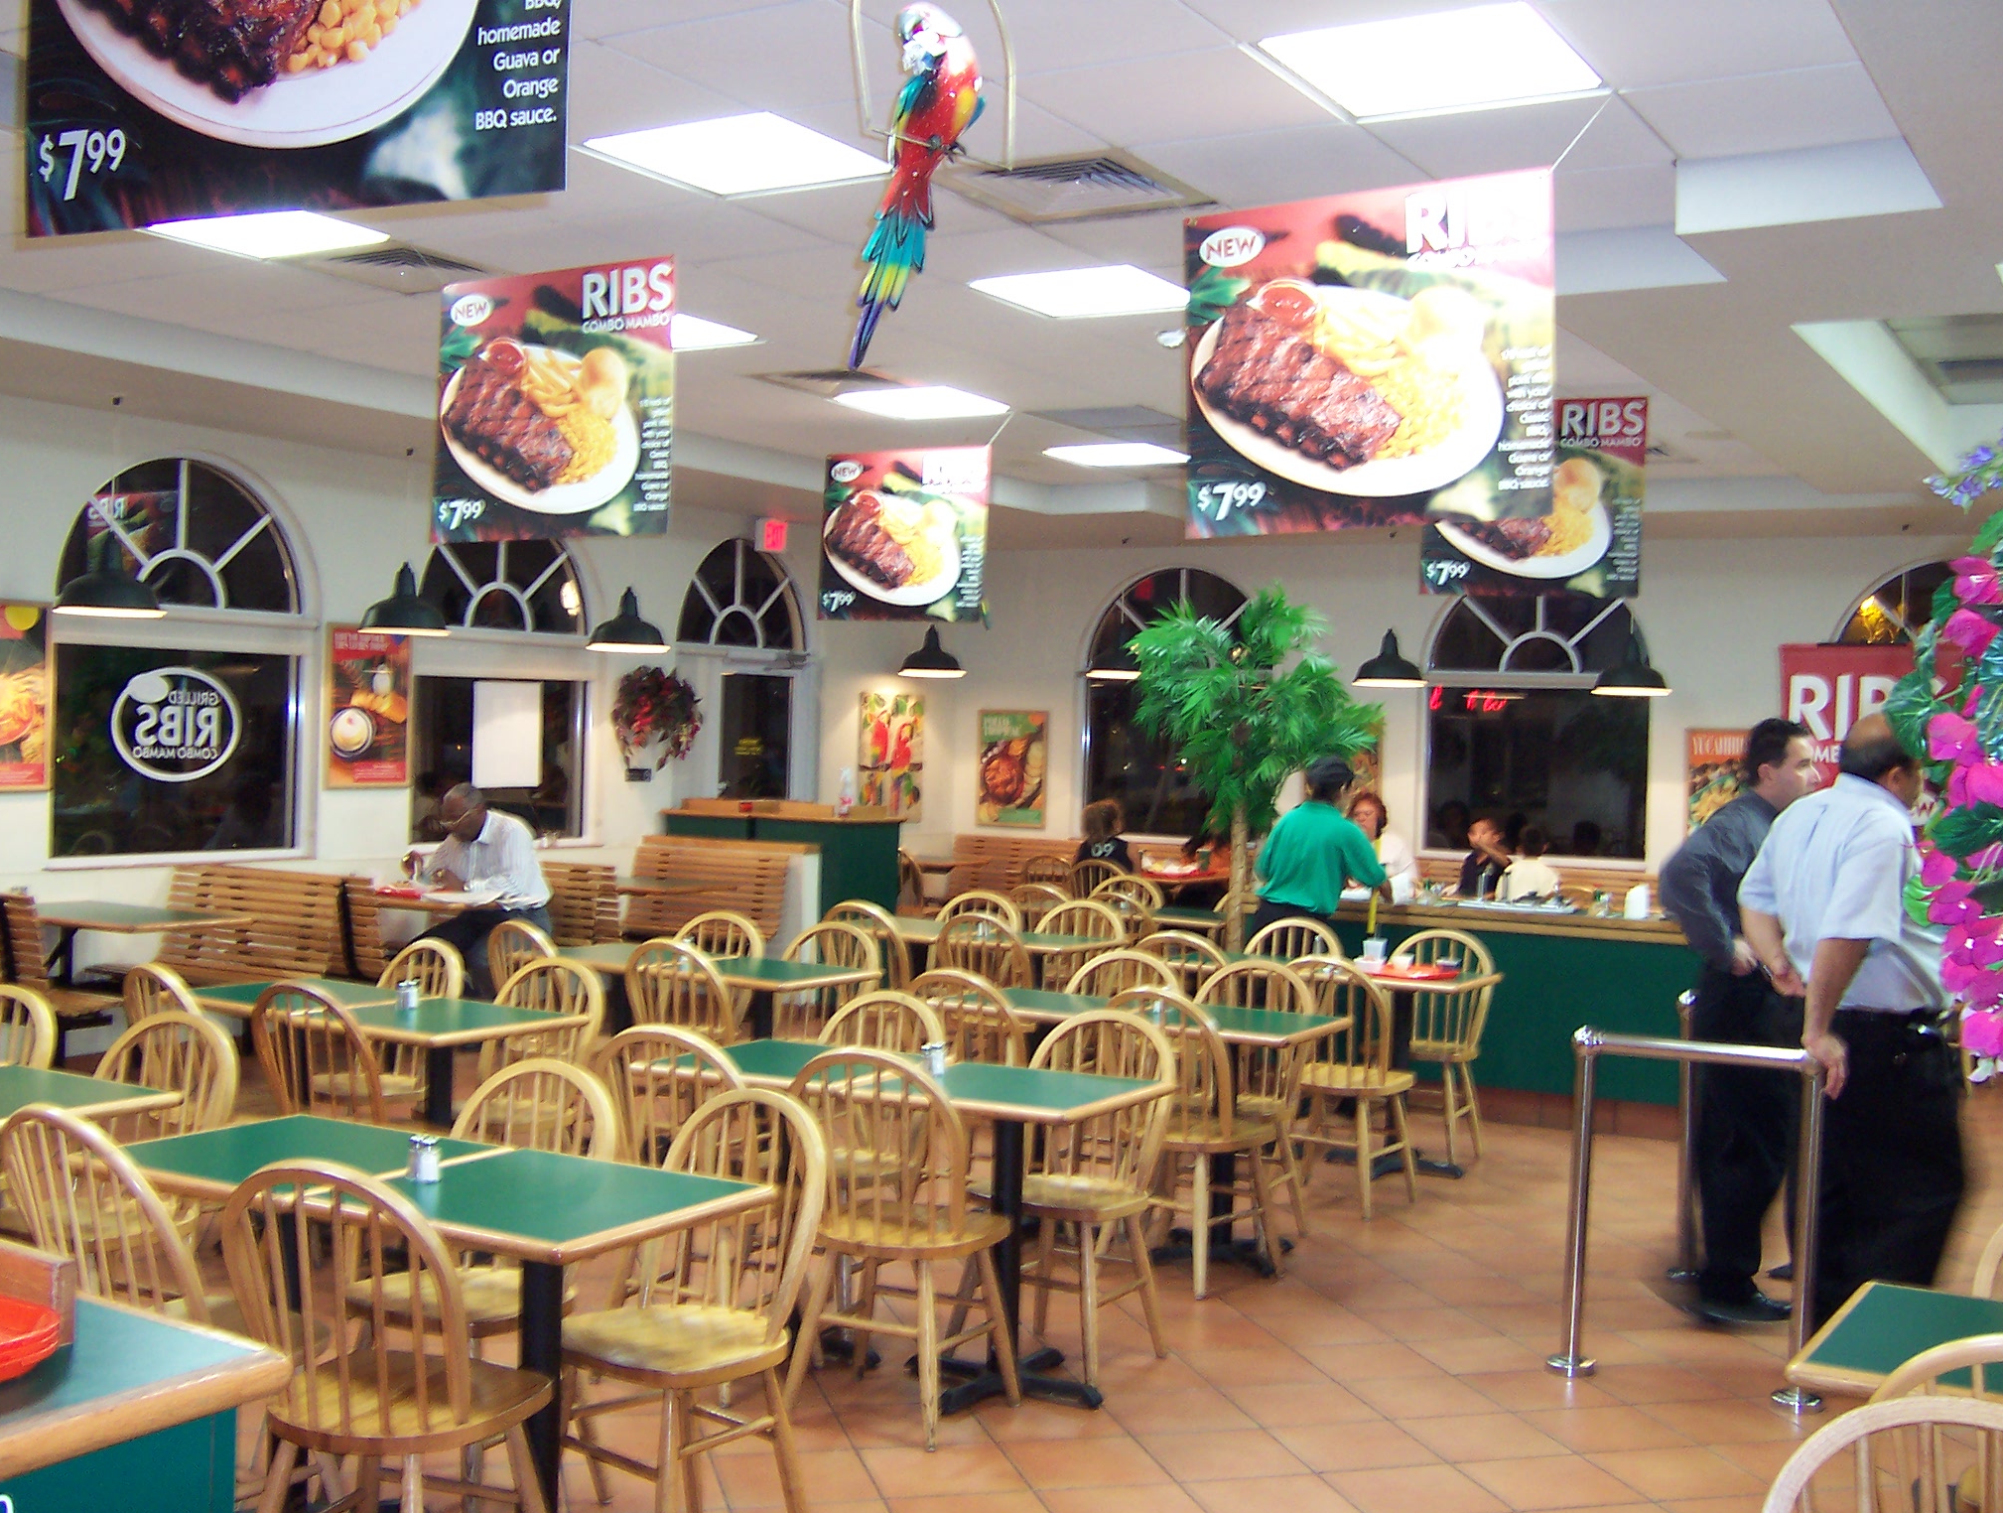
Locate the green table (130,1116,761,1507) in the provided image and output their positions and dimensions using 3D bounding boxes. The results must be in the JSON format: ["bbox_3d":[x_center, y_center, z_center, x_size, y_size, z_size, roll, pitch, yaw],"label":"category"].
[{"bbox_3d":[-1.206,1.216,4.275,1.300,0.750,0.620,2,1,31],"label":"green table"}]

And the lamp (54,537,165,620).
[{"bbox_3d":[-3.713,-0.744,8.724,0.404,0.320,0.404,2,1,31],"label":"lamp"}]

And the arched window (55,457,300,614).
[{"bbox_3d":[-3.752,-1.019,9.656,0.100,0.718,1.322,2,1,31],"label":"arched window"}]

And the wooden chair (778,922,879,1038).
[{"bbox_3d":[-0.777,1.086,7.893,0.480,0.900,0.490,2,1,37],"label":"wooden chair"}]

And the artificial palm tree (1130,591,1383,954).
[{"bbox_3d":[1.147,0.389,9.555,1.150,2.360,1.150,2,1,31],"label":"artificial palm tree"}]

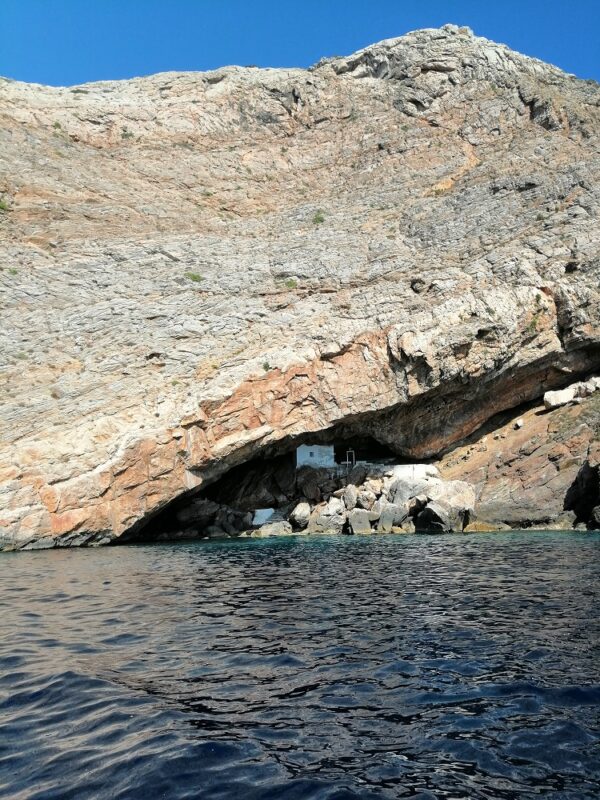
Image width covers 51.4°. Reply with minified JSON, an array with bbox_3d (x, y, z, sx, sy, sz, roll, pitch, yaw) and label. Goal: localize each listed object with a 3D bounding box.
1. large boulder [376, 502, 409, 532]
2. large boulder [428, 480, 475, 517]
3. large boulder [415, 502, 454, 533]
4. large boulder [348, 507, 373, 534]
[{"bbox_3d":[9.710,12.330,65.500,3.290,3.090,2.630,-2,-11,8],"label":"large boulder"},{"bbox_3d":[16.160,10.580,67.000,5.050,3.790,4.290,-2,-11,13],"label":"large boulder"},{"bbox_3d":[14.010,12.240,65.000,4.080,3.060,3.350,-2,-11,12],"label":"large boulder"},{"bbox_3d":[6.250,12.560,64.500,2.430,2.630,2.070,-1,-11,5],"label":"large boulder"}]

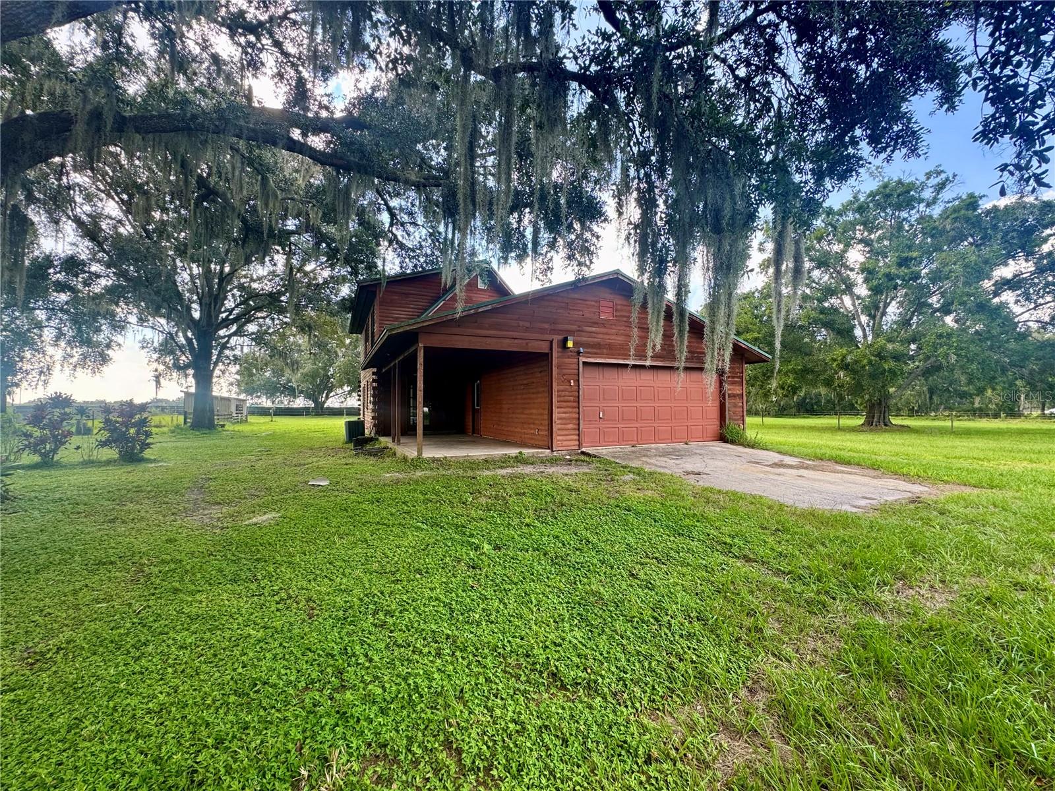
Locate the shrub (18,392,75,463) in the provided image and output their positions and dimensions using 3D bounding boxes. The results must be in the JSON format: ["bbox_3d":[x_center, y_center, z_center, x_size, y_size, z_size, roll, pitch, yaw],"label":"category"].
[{"bbox_3d":[-12.082,0.822,10.743,1.050,1.709,1.080,-2,-3,42],"label":"shrub"}]

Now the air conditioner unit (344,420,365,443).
[{"bbox_3d":[-5.788,1.196,14.241,0.650,0.750,0.650,1,-2,-25],"label":"air conditioner unit"}]

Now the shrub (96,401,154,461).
[{"bbox_3d":[-10.344,0.918,11.006,1.100,1.517,1.080,1,-3,-43],"label":"shrub"}]

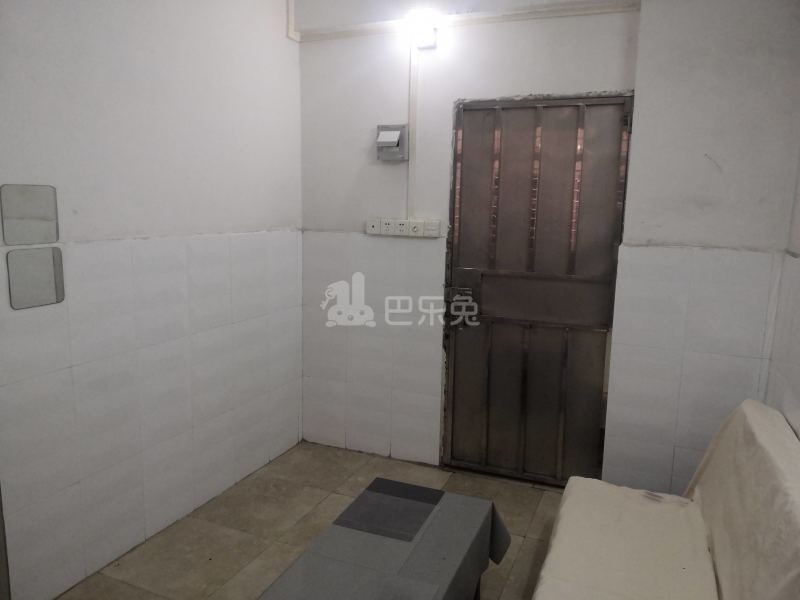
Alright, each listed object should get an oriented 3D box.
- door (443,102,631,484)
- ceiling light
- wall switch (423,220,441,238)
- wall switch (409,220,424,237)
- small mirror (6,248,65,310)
[{"bbox_3d":[0.682,-0.014,3.271,0.883,2.006,0.059,5,9,22],"label":"door"},{"bbox_3d":[0.114,-1.371,3.162,0.150,0.165,0.125,5,10,23],"label":"ceiling light"},{"bbox_3d":[0.175,-0.377,3.337,0.088,0.088,0.030,5,10,23],"label":"wall switch"},{"bbox_3d":[0.092,-0.383,3.372,0.086,0.086,0.030,5,10,23],"label":"wall switch"},{"bbox_3d":[-1.240,-0.071,2.127,0.012,0.190,0.192,5,10,23],"label":"small mirror"}]

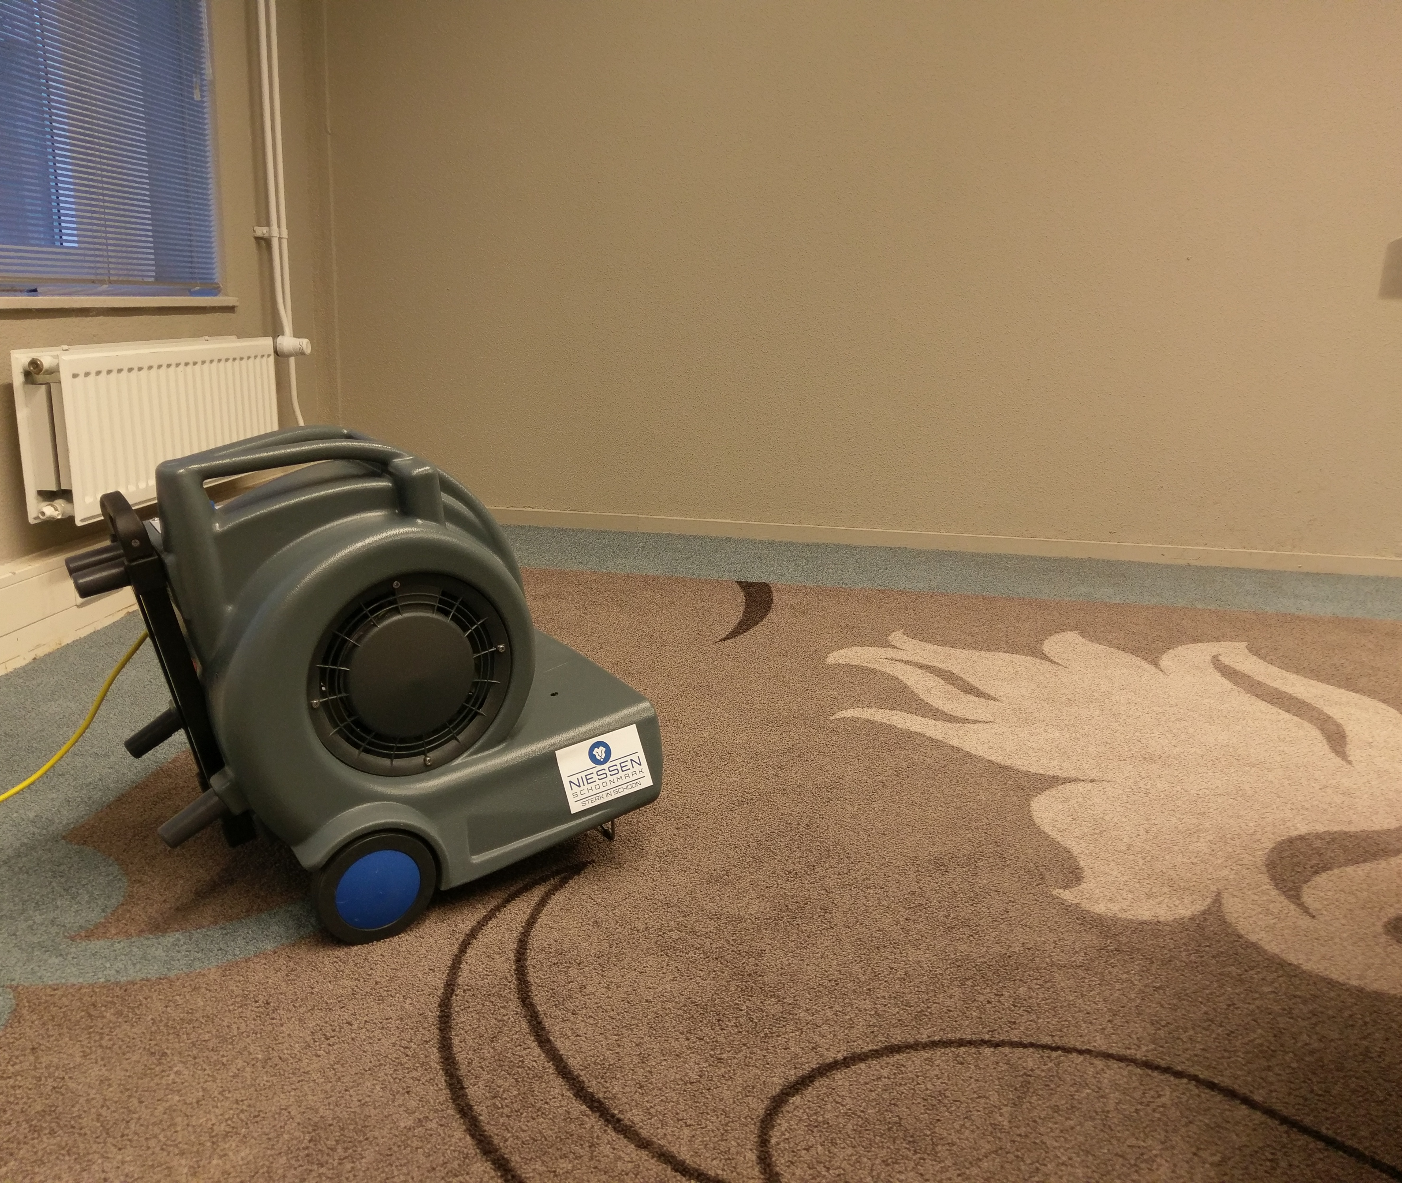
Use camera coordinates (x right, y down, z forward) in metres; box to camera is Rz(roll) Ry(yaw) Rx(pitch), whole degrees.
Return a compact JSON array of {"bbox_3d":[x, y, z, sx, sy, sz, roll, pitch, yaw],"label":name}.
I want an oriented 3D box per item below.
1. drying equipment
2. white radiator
[{"bbox_3d":[-0.393,0.070,1.364,0.560,0.530,0.420,-12,19,-29],"label":"drying equipment"},{"bbox_3d":[-1.104,-0.360,2.458,0.100,0.300,0.800,4,14,5],"label":"white radiator"}]

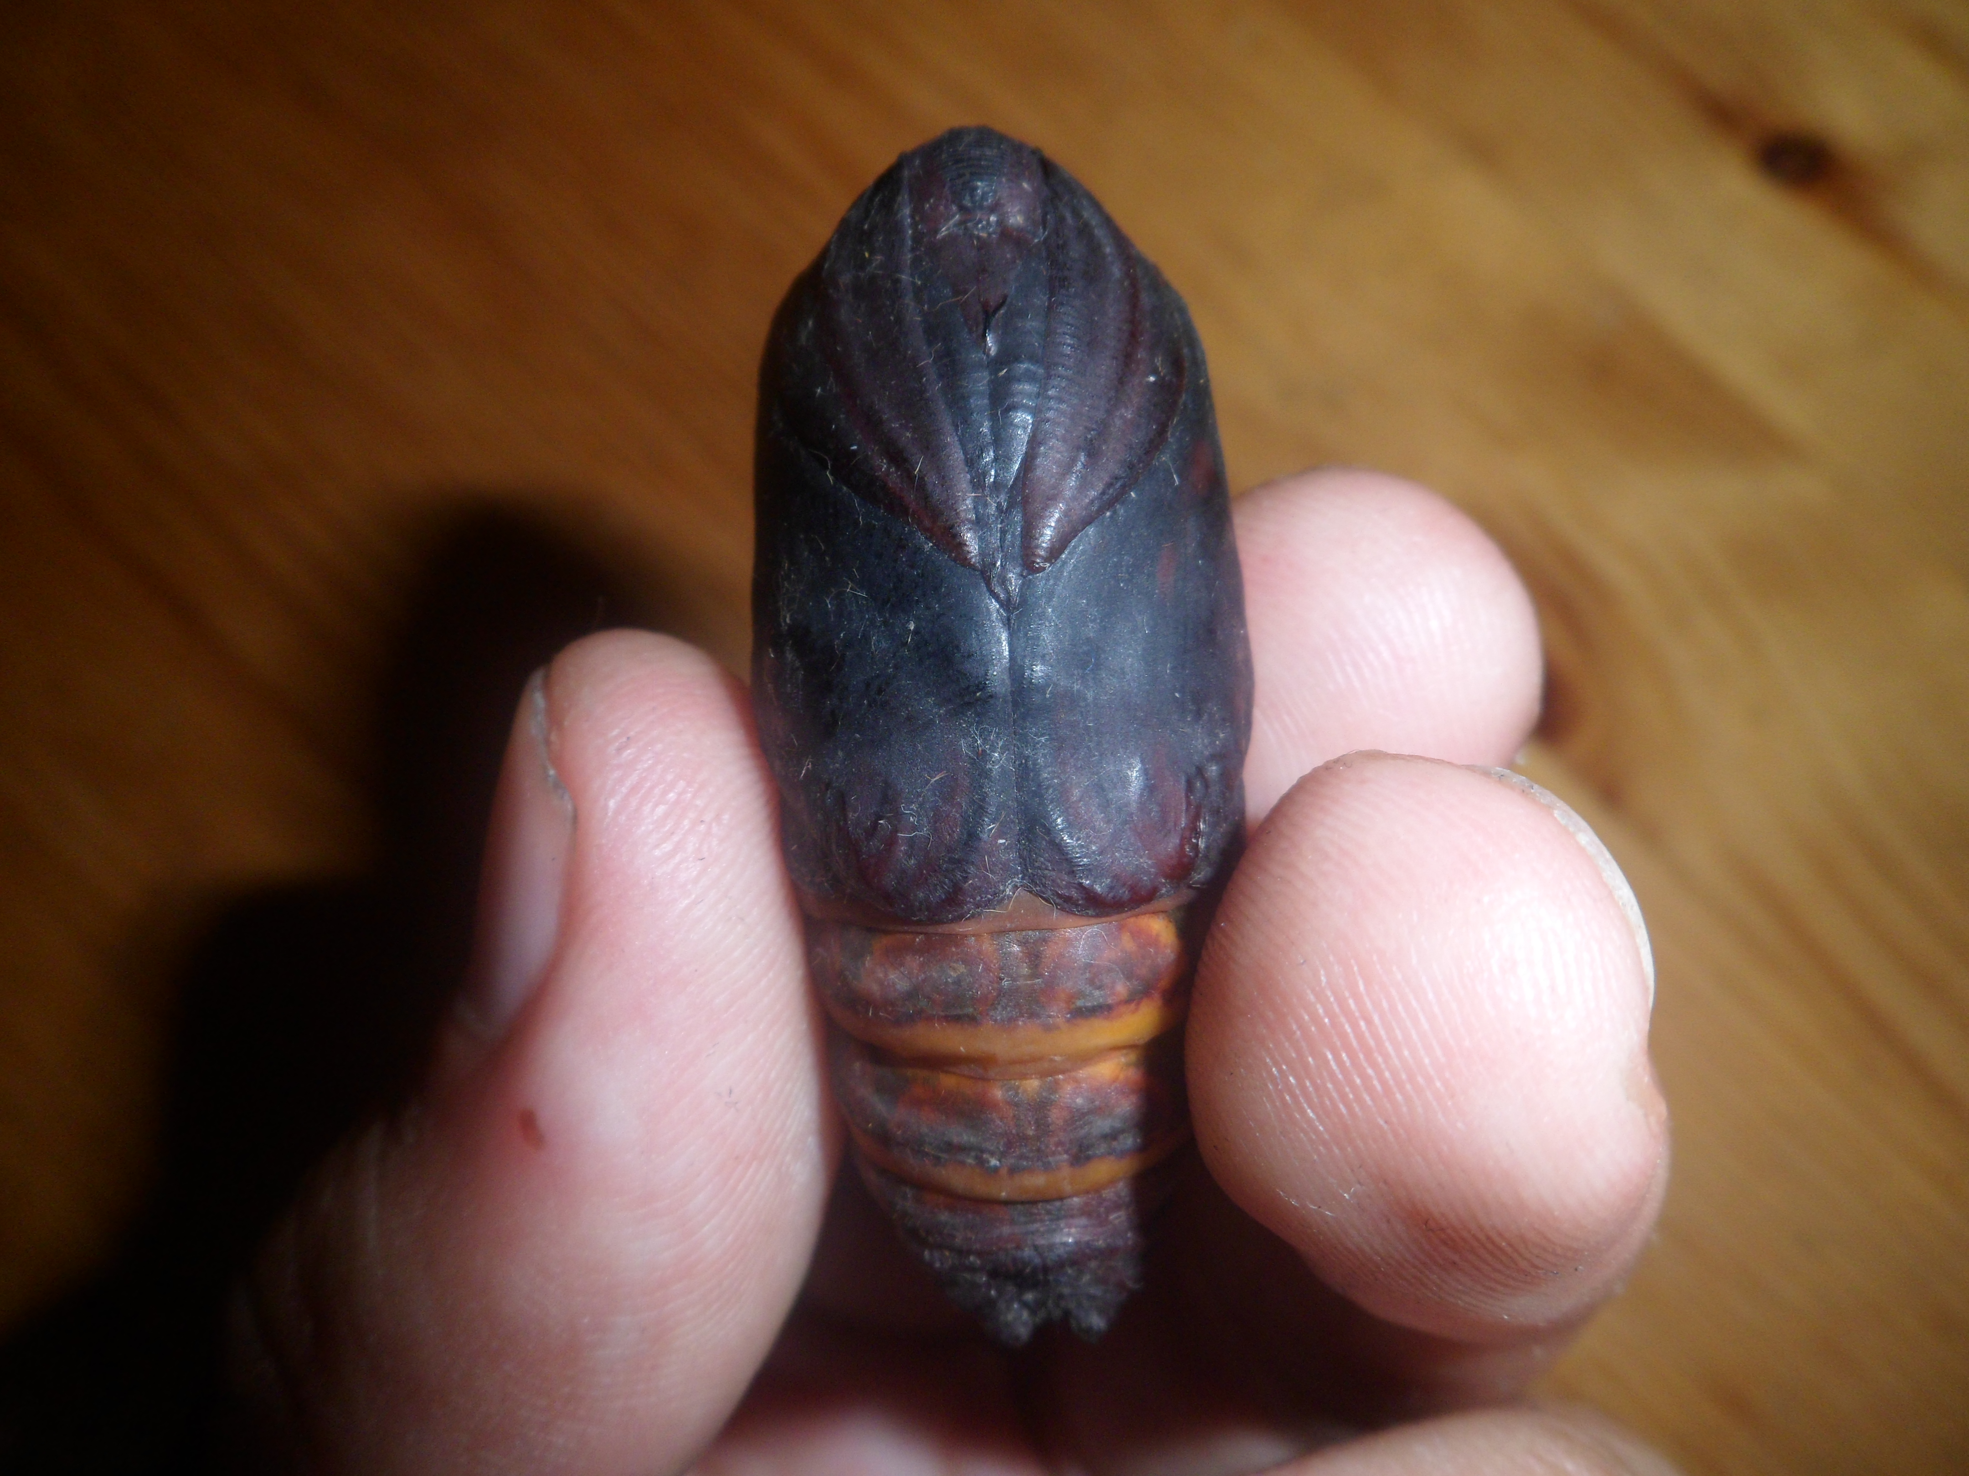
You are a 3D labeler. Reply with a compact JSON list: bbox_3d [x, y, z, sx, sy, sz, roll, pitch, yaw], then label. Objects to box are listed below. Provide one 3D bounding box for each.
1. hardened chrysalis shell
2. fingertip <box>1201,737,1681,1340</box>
[{"bbox_3d":[0.001,0.000,0.058,0.018,0.018,0.046,-3,95,1],"label":"hardened chrysalis shell"},{"bbox_3d":[0.015,0.011,0.054,0.015,0.022,0.018,-27,64,-7],"label":"fingertip"}]

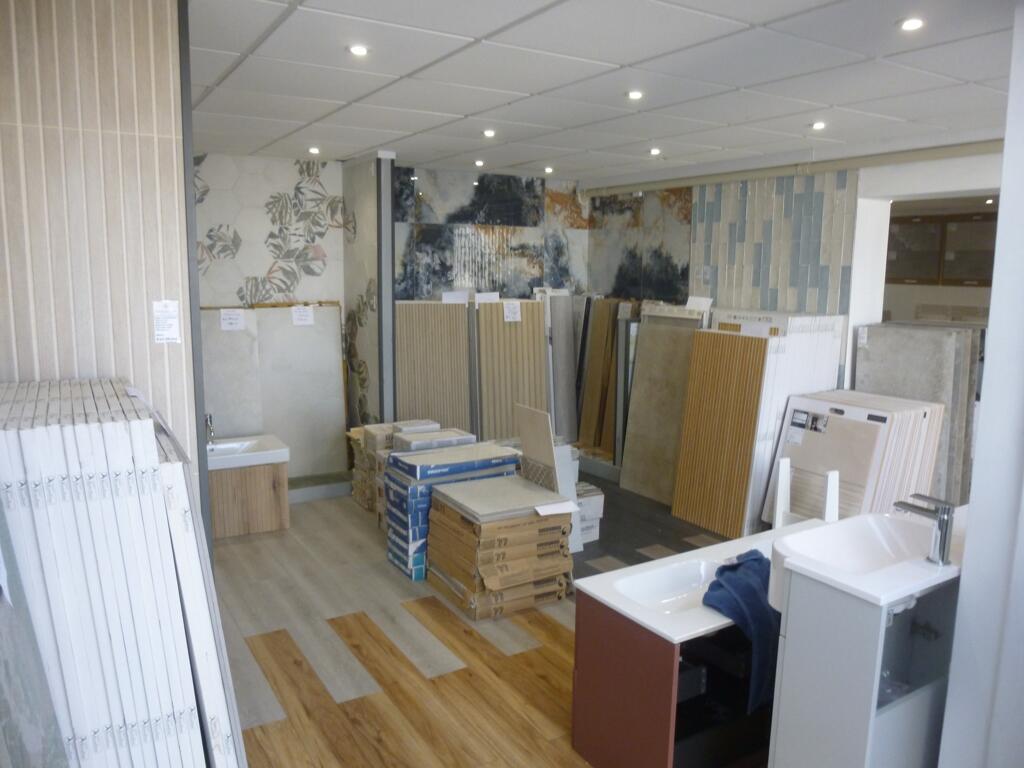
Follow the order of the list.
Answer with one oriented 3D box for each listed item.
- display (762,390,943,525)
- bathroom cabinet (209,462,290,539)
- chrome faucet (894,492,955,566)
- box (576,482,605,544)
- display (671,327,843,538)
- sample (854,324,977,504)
[{"bbox_3d":[1.952,0.477,4.237,0.580,0.800,0.590,4,5,-40],"label":"display"},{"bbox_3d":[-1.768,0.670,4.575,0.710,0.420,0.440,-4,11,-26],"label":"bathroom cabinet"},{"bbox_3d":[1.062,0.365,1.903,0.052,0.167,0.150,-5,11,-31],"label":"chrome faucet"},{"bbox_3d":[0.361,0.791,4.488,0.280,0.272,0.260,-4,11,-24],"label":"box"},{"bbox_3d":[1.560,0.281,4.756,0.660,1.230,0.550,-1,9,-39],"label":"display"},{"bbox_3d":[2.496,0.276,4.683,0.620,1.250,0.360,8,12,36],"label":"sample"}]

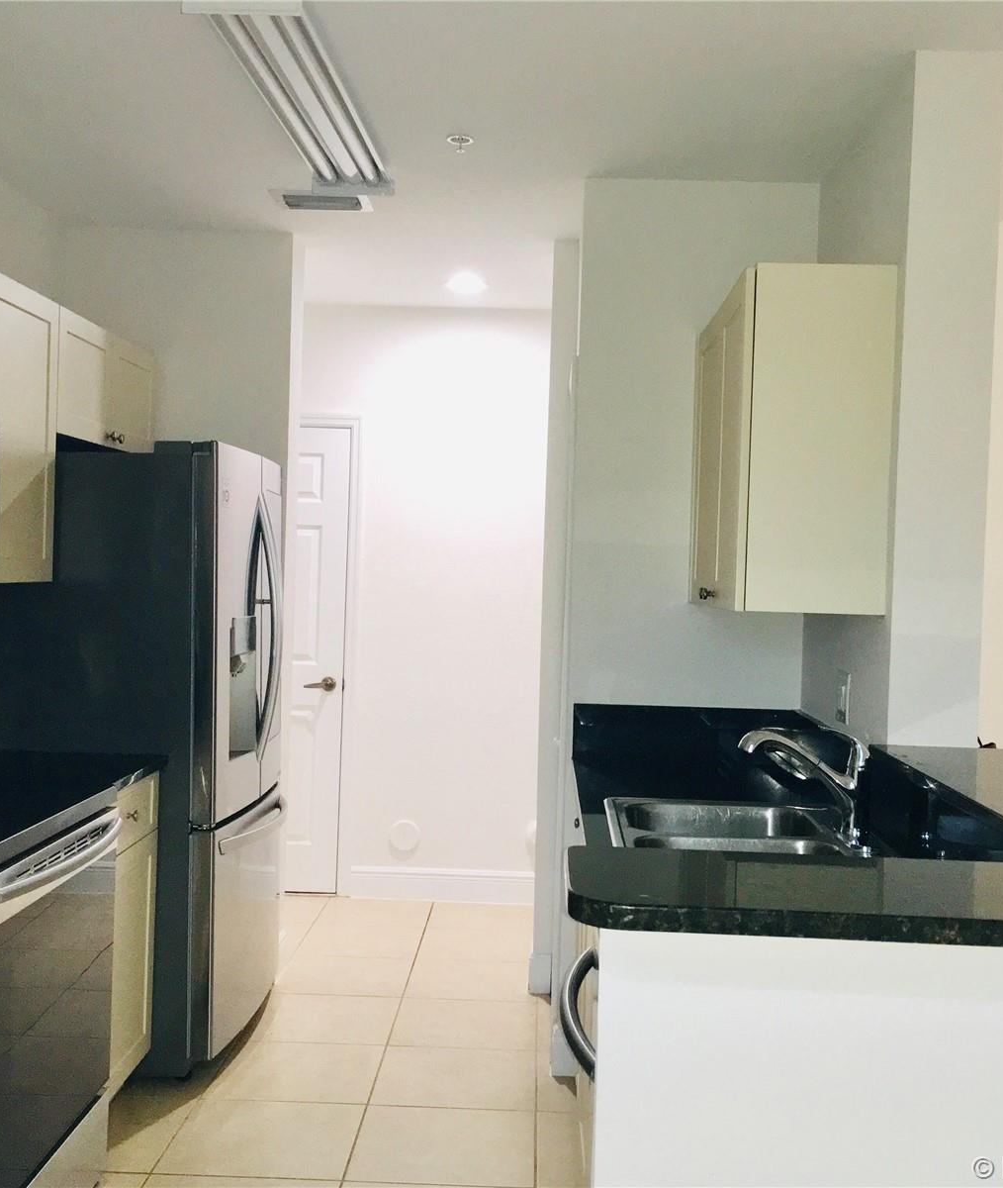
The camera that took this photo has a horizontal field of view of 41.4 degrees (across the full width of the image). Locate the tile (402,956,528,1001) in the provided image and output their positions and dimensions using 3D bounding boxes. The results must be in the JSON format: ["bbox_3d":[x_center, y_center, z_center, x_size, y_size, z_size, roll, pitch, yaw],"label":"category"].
[{"bbox_3d":[-0.100,1.366,4.687,0.450,0.010,0.447,2,1,2],"label":"tile"}]

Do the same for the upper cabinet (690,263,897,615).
[{"bbox_3d":[0.706,-0.346,3.359,0.332,0.766,0.875,2,1,2],"label":"upper cabinet"}]

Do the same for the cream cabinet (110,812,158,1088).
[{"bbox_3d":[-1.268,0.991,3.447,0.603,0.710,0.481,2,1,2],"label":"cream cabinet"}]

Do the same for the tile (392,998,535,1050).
[{"bbox_3d":[-0.114,1.380,4.251,0.451,0.010,0.451,2,1,2],"label":"tile"}]

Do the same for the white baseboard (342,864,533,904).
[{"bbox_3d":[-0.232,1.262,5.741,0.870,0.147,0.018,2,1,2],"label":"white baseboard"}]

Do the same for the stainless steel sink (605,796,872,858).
[{"bbox_3d":[0.513,0.593,2.724,0.558,0.200,0.830,2,1,2],"label":"stainless steel sink"}]

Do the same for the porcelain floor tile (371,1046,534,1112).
[{"bbox_3d":[-0.128,1.384,3.789,0.450,0.010,0.447,2,1,2],"label":"porcelain floor tile"}]

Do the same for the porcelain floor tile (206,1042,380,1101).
[{"bbox_3d":[-0.581,1.374,3.810,0.451,0.010,0.451,2,1,2],"label":"porcelain floor tile"}]

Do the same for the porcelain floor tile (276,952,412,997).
[{"bbox_3d":[-0.550,1.351,4.701,0.446,0.010,0.447,2,1,2],"label":"porcelain floor tile"}]

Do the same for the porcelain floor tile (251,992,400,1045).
[{"bbox_3d":[-0.568,1.368,4.264,0.451,0.010,0.451,2,1,2],"label":"porcelain floor tile"}]

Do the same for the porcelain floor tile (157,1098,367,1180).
[{"bbox_3d":[-0.592,1.377,3.357,0.446,0.010,0.439,2,1,2],"label":"porcelain floor tile"}]

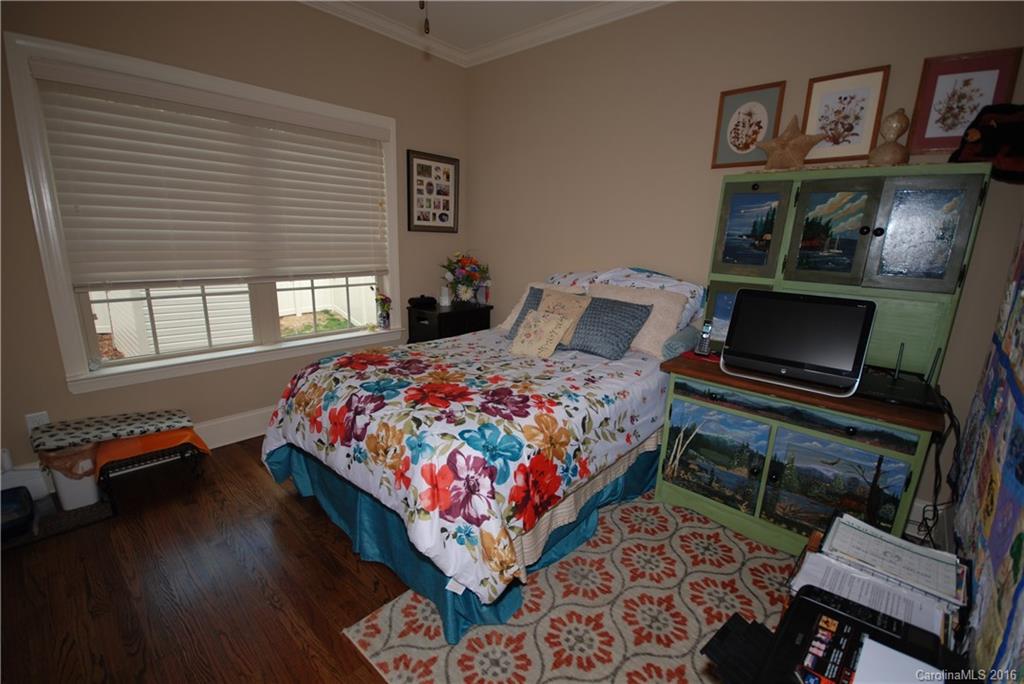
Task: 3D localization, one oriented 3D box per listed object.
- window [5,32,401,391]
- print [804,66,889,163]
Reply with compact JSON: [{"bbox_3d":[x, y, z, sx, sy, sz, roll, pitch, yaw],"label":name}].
[{"bbox_3d":[-1.483,-0.652,2.608,0.100,1.585,1.892,13,17,40],"label":"window"},{"bbox_3d":[1.545,-1.054,2.000,0.307,0.386,0.022,13,17,40],"label":"print"}]

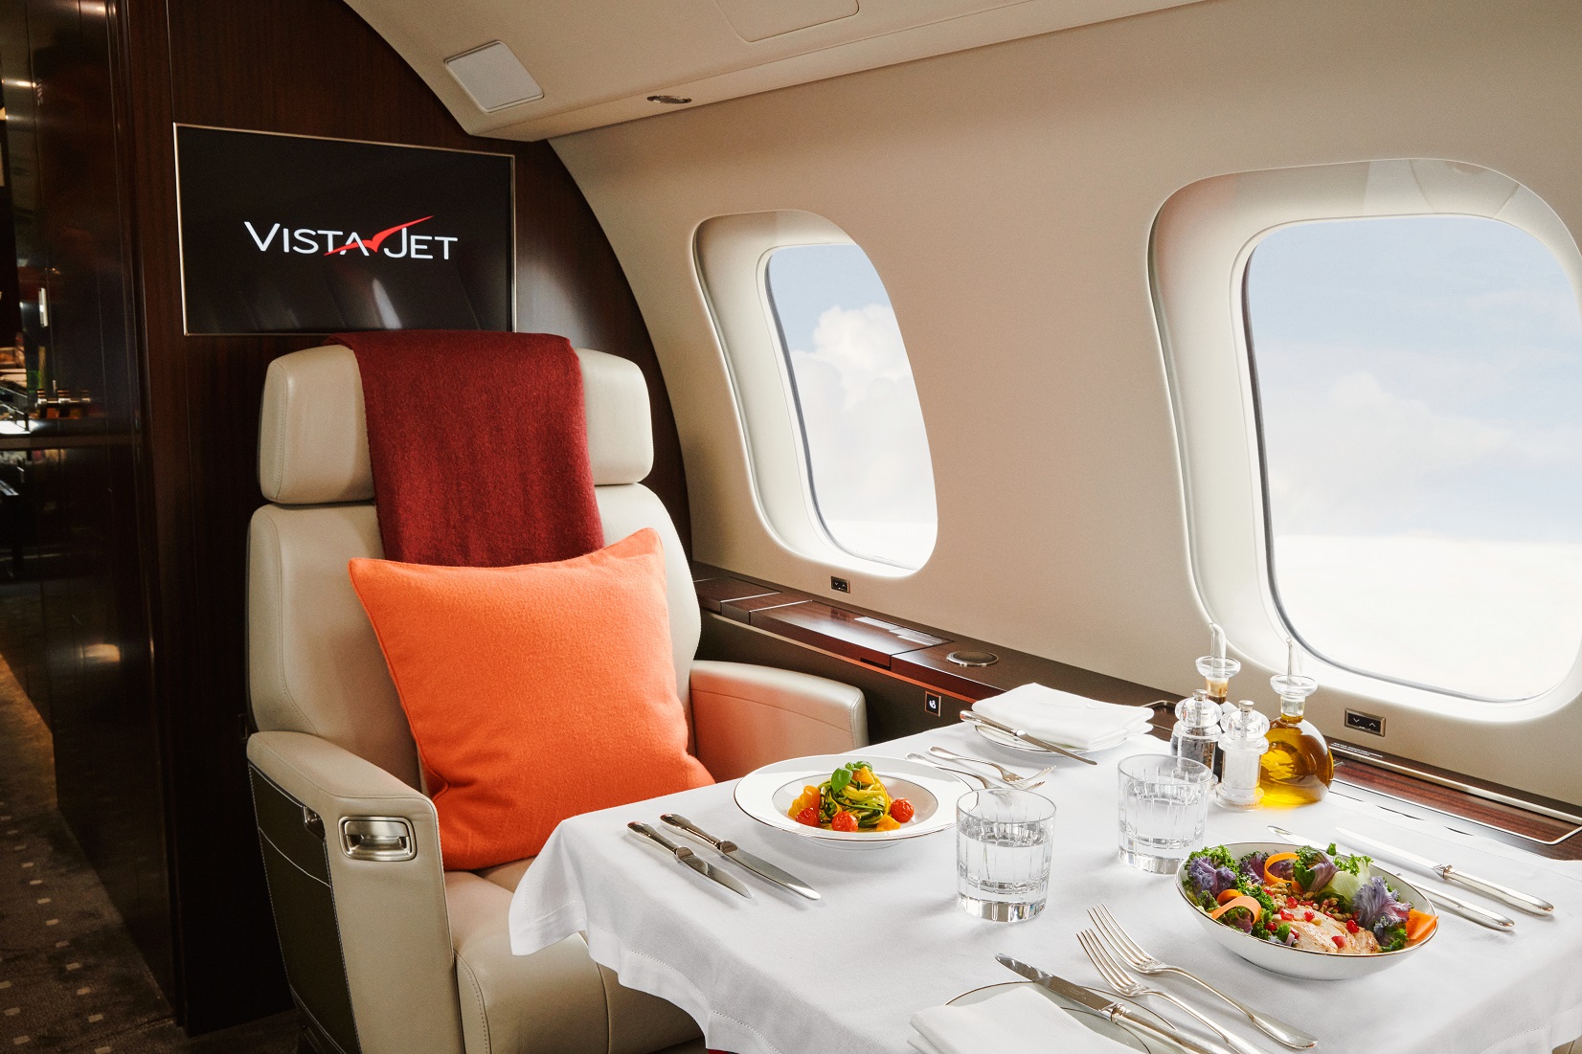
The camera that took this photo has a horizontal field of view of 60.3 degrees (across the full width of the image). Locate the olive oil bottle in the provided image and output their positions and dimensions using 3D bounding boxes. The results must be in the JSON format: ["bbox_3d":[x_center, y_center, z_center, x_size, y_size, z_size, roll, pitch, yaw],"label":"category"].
[{"bbox_3d":[0.540,0.205,1.465,0.100,0.175,0.100,-5,11,-32],"label":"olive oil bottle"}]

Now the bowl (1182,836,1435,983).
[{"bbox_3d":[0.423,0.320,1.125,0.207,0.055,0.207,-6,12,-38],"label":"bowl"}]

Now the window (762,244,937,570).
[{"bbox_3d":[0.113,-0.205,2.298,0.045,0.565,0.390,-28,24,-32],"label":"window"}]

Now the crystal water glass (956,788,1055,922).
[{"bbox_3d":[0.187,0.287,1.190,0.086,0.089,0.086,1,9,0],"label":"crystal water glass"}]

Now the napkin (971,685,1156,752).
[{"bbox_3d":[0.323,0.224,1.635,0.150,0.035,0.172,-6,12,-38],"label":"napkin"}]

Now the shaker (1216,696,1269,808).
[{"bbox_3d":[0.481,0.239,1.445,0.053,0.112,0.053,-6,12,-38],"label":"shaker"}]

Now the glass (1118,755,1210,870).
[{"bbox_3d":[0.353,0.273,1.295,0.086,0.089,0.086,1,9,0],"label":"glass"}]

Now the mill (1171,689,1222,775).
[{"bbox_3d":[0.441,0.233,1.479,0.053,0.112,0.053,-6,12,-38],"label":"mill"}]

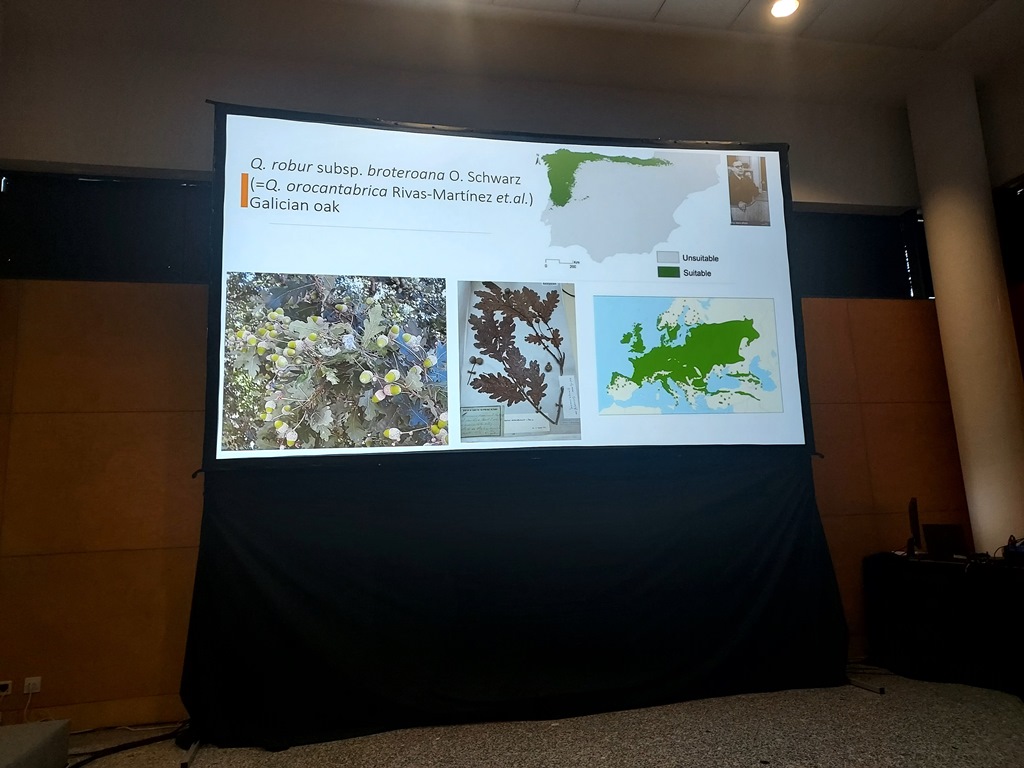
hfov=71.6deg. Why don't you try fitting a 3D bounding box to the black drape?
[{"bbox_3d":[0.192,1.156,4.132,3.880,1.440,0.250,0,-10,-12],"label":"black drape"}]

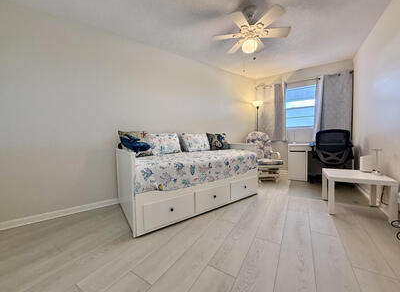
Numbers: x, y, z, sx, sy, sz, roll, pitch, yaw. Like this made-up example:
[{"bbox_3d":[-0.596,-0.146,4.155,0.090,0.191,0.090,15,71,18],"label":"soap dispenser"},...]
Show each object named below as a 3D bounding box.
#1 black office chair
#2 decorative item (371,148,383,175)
[{"bbox_3d":[2.534,0.233,3.093,0.600,1.060,0.580,1,3,33],"label":"black office chair"},{"bbox_3d":[2.277,0.196,2.083,0.110,0.309,0.110,1,3,31],"label":"decorative item"}]

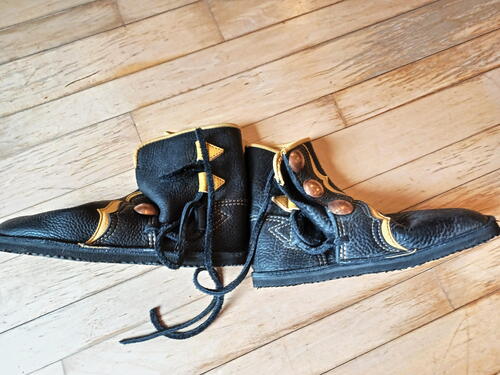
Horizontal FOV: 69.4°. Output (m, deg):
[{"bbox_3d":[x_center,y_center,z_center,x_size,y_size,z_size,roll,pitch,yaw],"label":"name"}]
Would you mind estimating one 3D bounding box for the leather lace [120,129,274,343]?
[{"bbox_3d":[-0.061,0.065,0.423,0.148,0.086,0.259,9,76,0],"label":"leather lace"}]

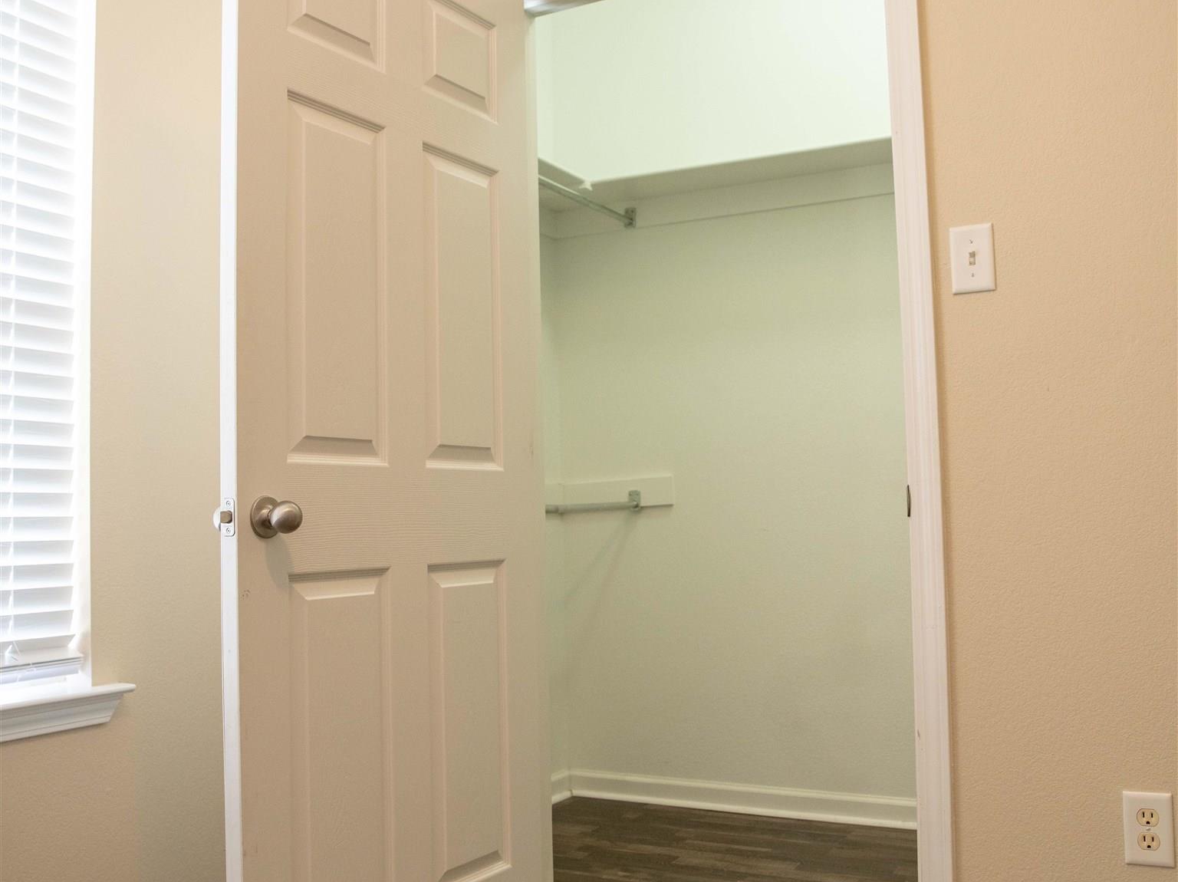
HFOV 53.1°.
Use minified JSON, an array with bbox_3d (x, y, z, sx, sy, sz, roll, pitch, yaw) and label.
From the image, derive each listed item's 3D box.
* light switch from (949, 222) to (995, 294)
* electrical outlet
[{"bbox_3d":[0.665,-0.317,2.043,0.074,0.118,0.017,-3,-4,28],"label":"light switch"},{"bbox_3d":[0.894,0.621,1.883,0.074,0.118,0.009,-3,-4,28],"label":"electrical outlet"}]

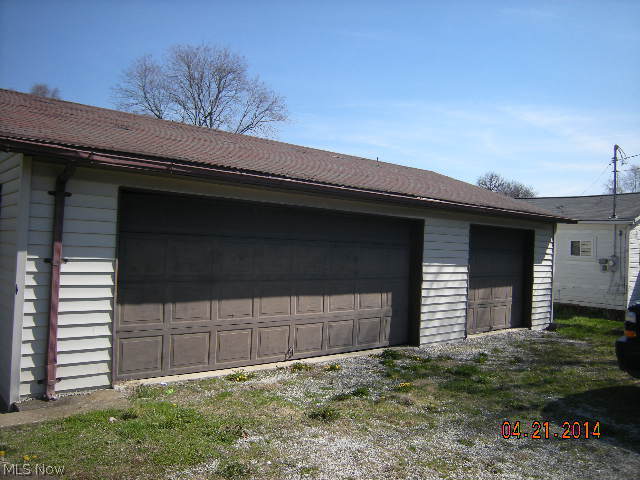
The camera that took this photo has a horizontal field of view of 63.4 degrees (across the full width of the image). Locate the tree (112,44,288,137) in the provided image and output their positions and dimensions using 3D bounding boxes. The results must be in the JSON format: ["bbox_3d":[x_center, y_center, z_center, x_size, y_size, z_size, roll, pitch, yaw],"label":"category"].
[{"bbox_3d":[-6.451,-4.244,26.922,9.600,11.913,9.200,2,-1,0],"label":"tree"}]

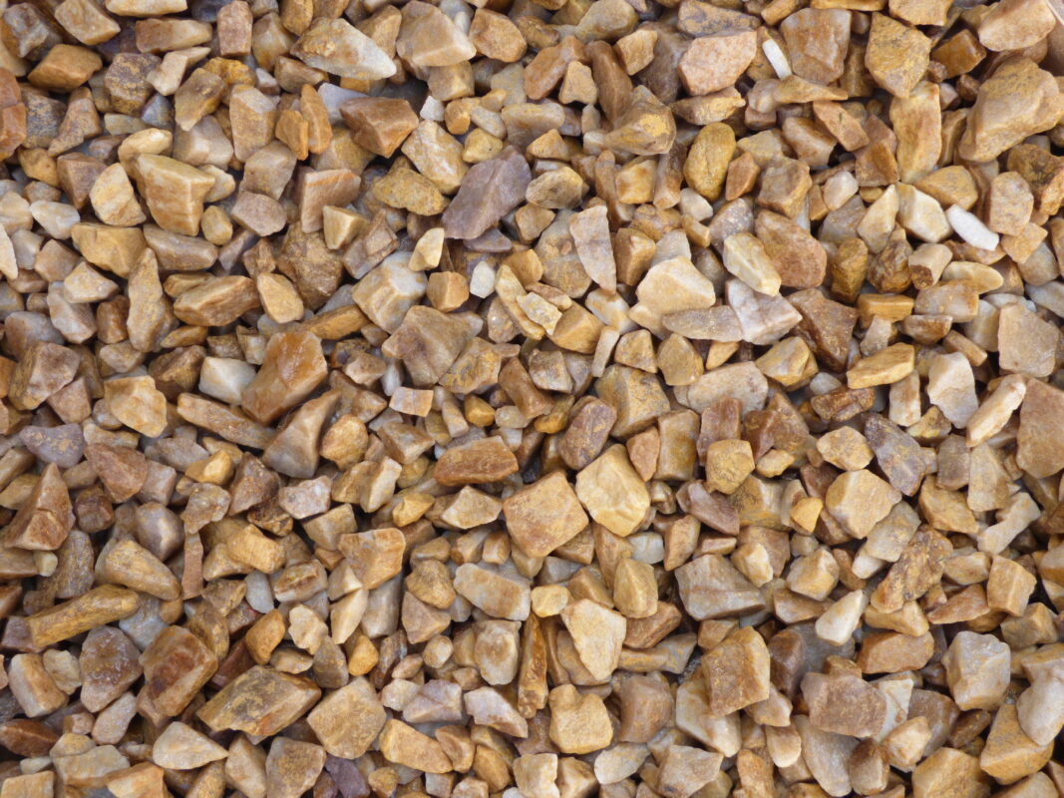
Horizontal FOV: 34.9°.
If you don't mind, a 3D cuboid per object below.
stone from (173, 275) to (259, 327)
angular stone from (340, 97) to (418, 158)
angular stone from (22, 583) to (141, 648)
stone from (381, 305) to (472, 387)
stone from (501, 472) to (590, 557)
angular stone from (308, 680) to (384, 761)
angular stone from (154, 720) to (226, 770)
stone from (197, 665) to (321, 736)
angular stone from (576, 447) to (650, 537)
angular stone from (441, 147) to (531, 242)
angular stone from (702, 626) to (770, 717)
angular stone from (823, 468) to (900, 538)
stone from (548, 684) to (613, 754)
[{"bbox_3d":[-0.133,-0.040,0.707,0.032,0.018,0.021,-36,82,-6],"label":"stone"},{"bbox_3d":[-0.066,-0.120,0.721,0.033,0.021,0.026,31,81,5],"label":"angular stone"},{"bbox_3d":[-0.192,0.090,0.722,0.048,0.015,0.015,-21,74,-6],"label":"angular stone"},{"bbox_3d":[-0.038,-0.021,0.604,0.024,0.018,0.032,33,82,5],"label":"stone"},{"bbox_3d":[0.006,0.048,0.692,0.031,0.021,0.027,-30,81,-5],"label":"stone"},{"bbox_3d":[-0.076,0.136,0.709,0.029,0.021,0.027,-30,75,-9],"label":"angular stone"},{"bbox_3d":[-0.143,0.145,0.705,0.031,0.015,0.019,11,73,3],"label":"angular stone"},{"bbox_3d":[-0.114,0.128,0.711,0.046,0.019,0.027,-37,77,-11],"label":"stone"},{"bbox_3d":[0.035,0.038,0.693,0.027,0.021,0.034,-31,81,-5],"label":"angular stone"},{"bbox_3d":[-0.018,-0.074,0.613,0.020,0.013,0.042,41,83,6],"label":"angular stone"},{"bbox_3d":[0.087,0.115,0.715,0.033,0.021,0.030,-18,74,-5],"label":"angular stone"},{"bbox_3d":[0.142,0.045,0.736,0.028,0.021,0.025,37,76,10],"label":"angular stone"},{"bbox_3d":[0.018,0.129,0.677,0.023,0.019,0.027,-26,81,-4],"label":"stone"}]

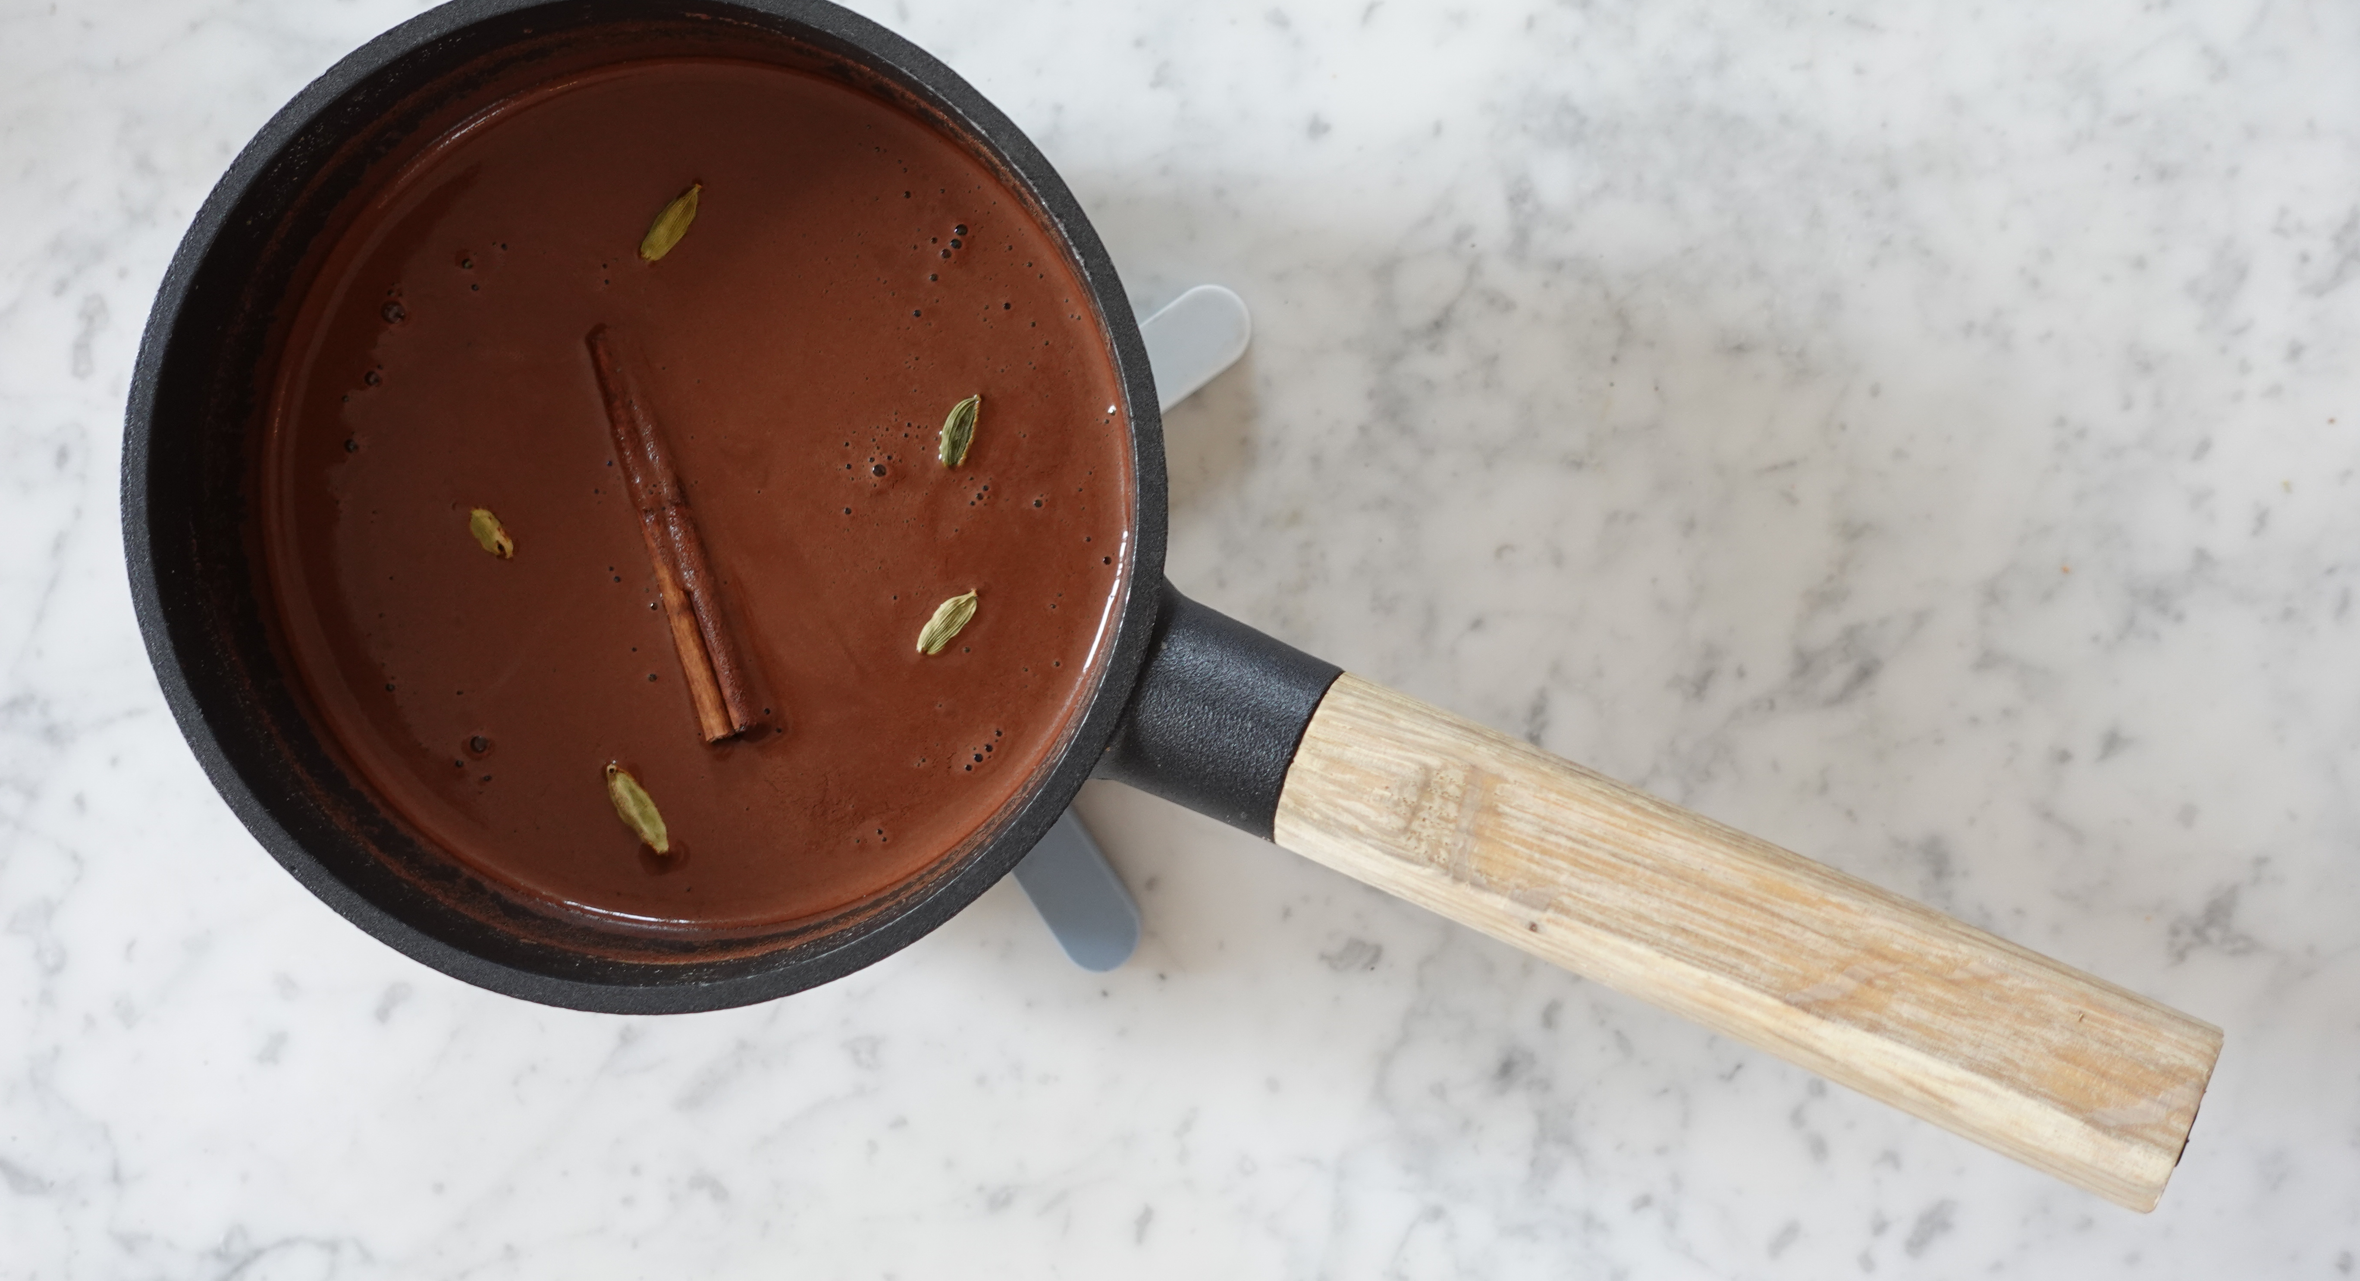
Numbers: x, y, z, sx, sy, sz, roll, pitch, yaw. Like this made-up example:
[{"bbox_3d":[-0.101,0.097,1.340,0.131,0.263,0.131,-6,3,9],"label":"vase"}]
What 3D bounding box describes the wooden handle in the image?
[{"bbox_3d":[0.085,0.045,0.414,0.145,0.023,0.030,22,93,16],"label":"wooden handle"}]

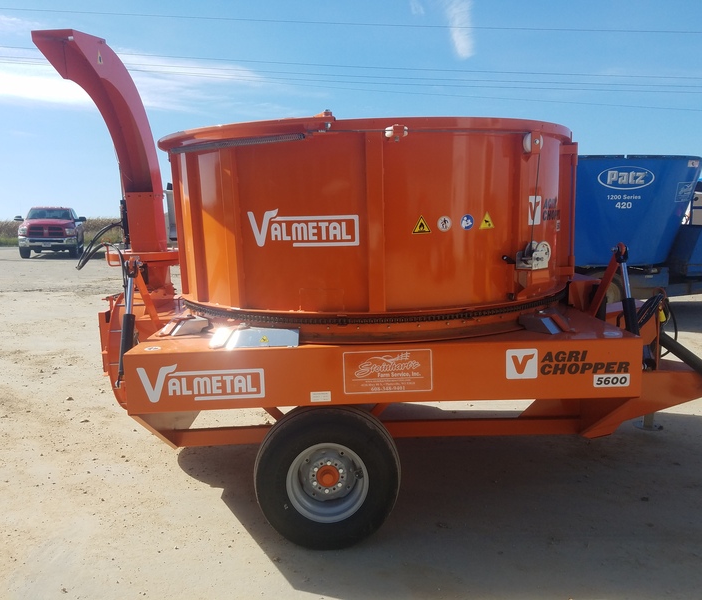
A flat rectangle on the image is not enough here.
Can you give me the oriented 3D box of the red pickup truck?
[{"bbox_3d":[-12.618,-2.905,25.527,2.350,1.970,6.200,-5,9,-22],"label":"red pickup truck"}]

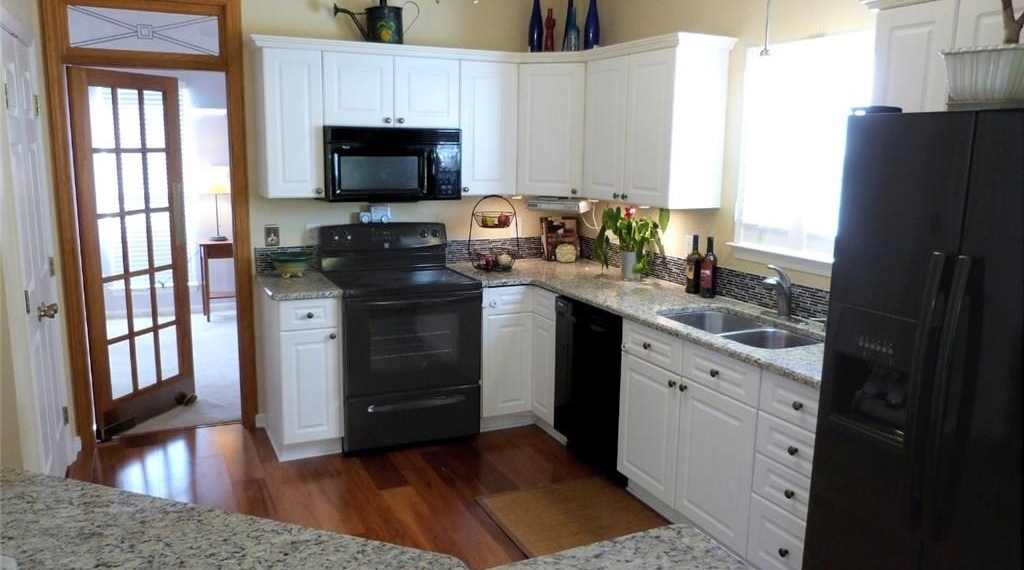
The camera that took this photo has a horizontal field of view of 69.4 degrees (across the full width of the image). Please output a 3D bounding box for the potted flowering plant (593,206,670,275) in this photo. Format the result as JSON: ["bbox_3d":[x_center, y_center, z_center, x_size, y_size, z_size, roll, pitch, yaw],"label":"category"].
[{"bbox_3d":[0.672,-0.231,4.161,0.337,0.439,0.368,-3,10,-25],"label":"potted flowering plant"}]

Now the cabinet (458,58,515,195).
[{"bbox_3d":[-0.204,-0.920,4.441,0.360,0.754,0.329,-4,11,-25],"label":"cabinet"}]

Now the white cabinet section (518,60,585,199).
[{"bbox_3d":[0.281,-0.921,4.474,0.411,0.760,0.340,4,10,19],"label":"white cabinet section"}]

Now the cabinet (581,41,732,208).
[{"bbox_3d":[0.733,-0.835,3.941,0.320,0.797,0.817,-3,10,-25],"label":"cabinet"}]

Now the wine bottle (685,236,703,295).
[{"bbox_3d":[0.937,-0.103,3.837,0.079,0.307,0.079,-3,10,-25],"label":"wine bottle"}]

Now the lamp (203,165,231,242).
[{"bbox_3d":[-2.893,-0.790,7.264,0.256,0.731,0.256,-3,10,-25],"label":"lamp"}]

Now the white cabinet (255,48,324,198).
[{"bbox_3d":[-1.192,-0.858,3.982,0.294,0.754,0.329,-4,11,-25],"label":"white cabinet"}]

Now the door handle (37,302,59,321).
[{"bbox_3d":[-1.923,0.112,3.064,0.070,0.065,0.065,-4,11,-25],"label":"door handle"}]

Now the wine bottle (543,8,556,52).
[{"bbox_3d":[0.226,-1.500,4.399,0.072,0.275,0.072,-3,10,-25],"label":"wine bottle"}]

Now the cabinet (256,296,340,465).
[{"bbox_3d":[-1.164,0.450,4.084,0.324,0.869,0.613,-3,10,-25],"label":"cabinet"}]

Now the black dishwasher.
[{"bbox_3d":[0.645,0.497,3.884,0.614,0.848,0.615,-4,11,-25],"label":"black dishwasher"}]

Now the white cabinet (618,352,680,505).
[{"bbox_3d":[0.878,0.616,3.422,0.614,0.585,0.443,-4,11,-25],"label":"white cabinet"}]

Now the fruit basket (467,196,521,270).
[{"bbox_3d":[-0.108,-0.318,4.497,0.305,0.450,0.290,1,10,-1],"label":"fruit basket"}]

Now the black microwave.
[{"bbox_3d":[-0.701,-0.685,4.224,0.764,0.393,0.404,-3,10,-25],"label":"black microwave"}]

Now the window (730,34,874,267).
[{"bbox_3d":[1.260,-0.556,3.198,0.092,0.981,0.848,-3,10,-25],"label":"window"}]

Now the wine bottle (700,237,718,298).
[{"bbox_3d":[0.995,-0.089,3.734,0.076,0.297,0.076,-4,11,-25],"label":"wine bottle"}]

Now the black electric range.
[{"bbox_3d":[-0.637,0.267,4.232,0.761,1.185,0.670,-4,11,-25],"label":"black electric range"}]

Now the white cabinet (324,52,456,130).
[{"bbox_3d":[-0.710,-1.074,4.173,0.765,0.377,0.329,-4,11,-25],"label":"white cabinet"}]

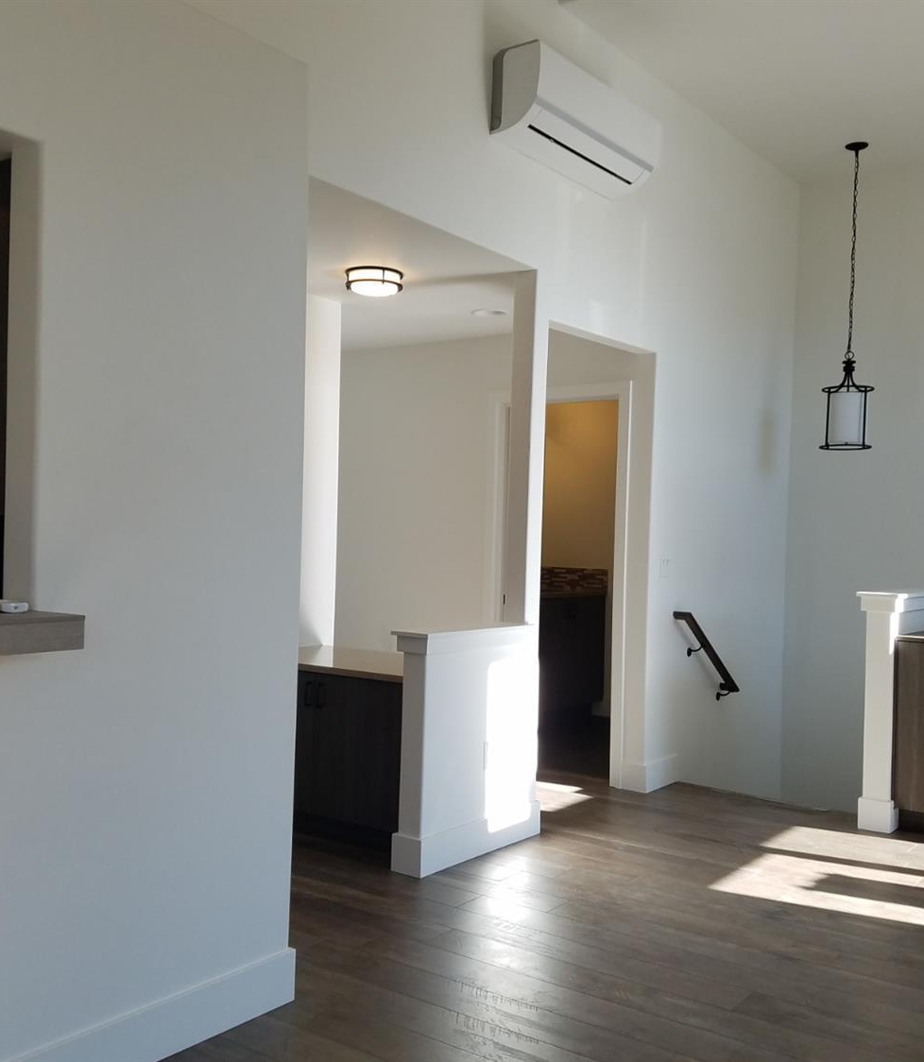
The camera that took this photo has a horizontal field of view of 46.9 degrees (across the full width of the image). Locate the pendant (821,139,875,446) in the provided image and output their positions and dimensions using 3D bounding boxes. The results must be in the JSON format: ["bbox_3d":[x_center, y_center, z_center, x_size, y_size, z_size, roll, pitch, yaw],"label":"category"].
[{"bbox_3d":[2.288,-1.372,6.252,0.305,1.788,0.305,1,0,37],"label":"pendant"}]

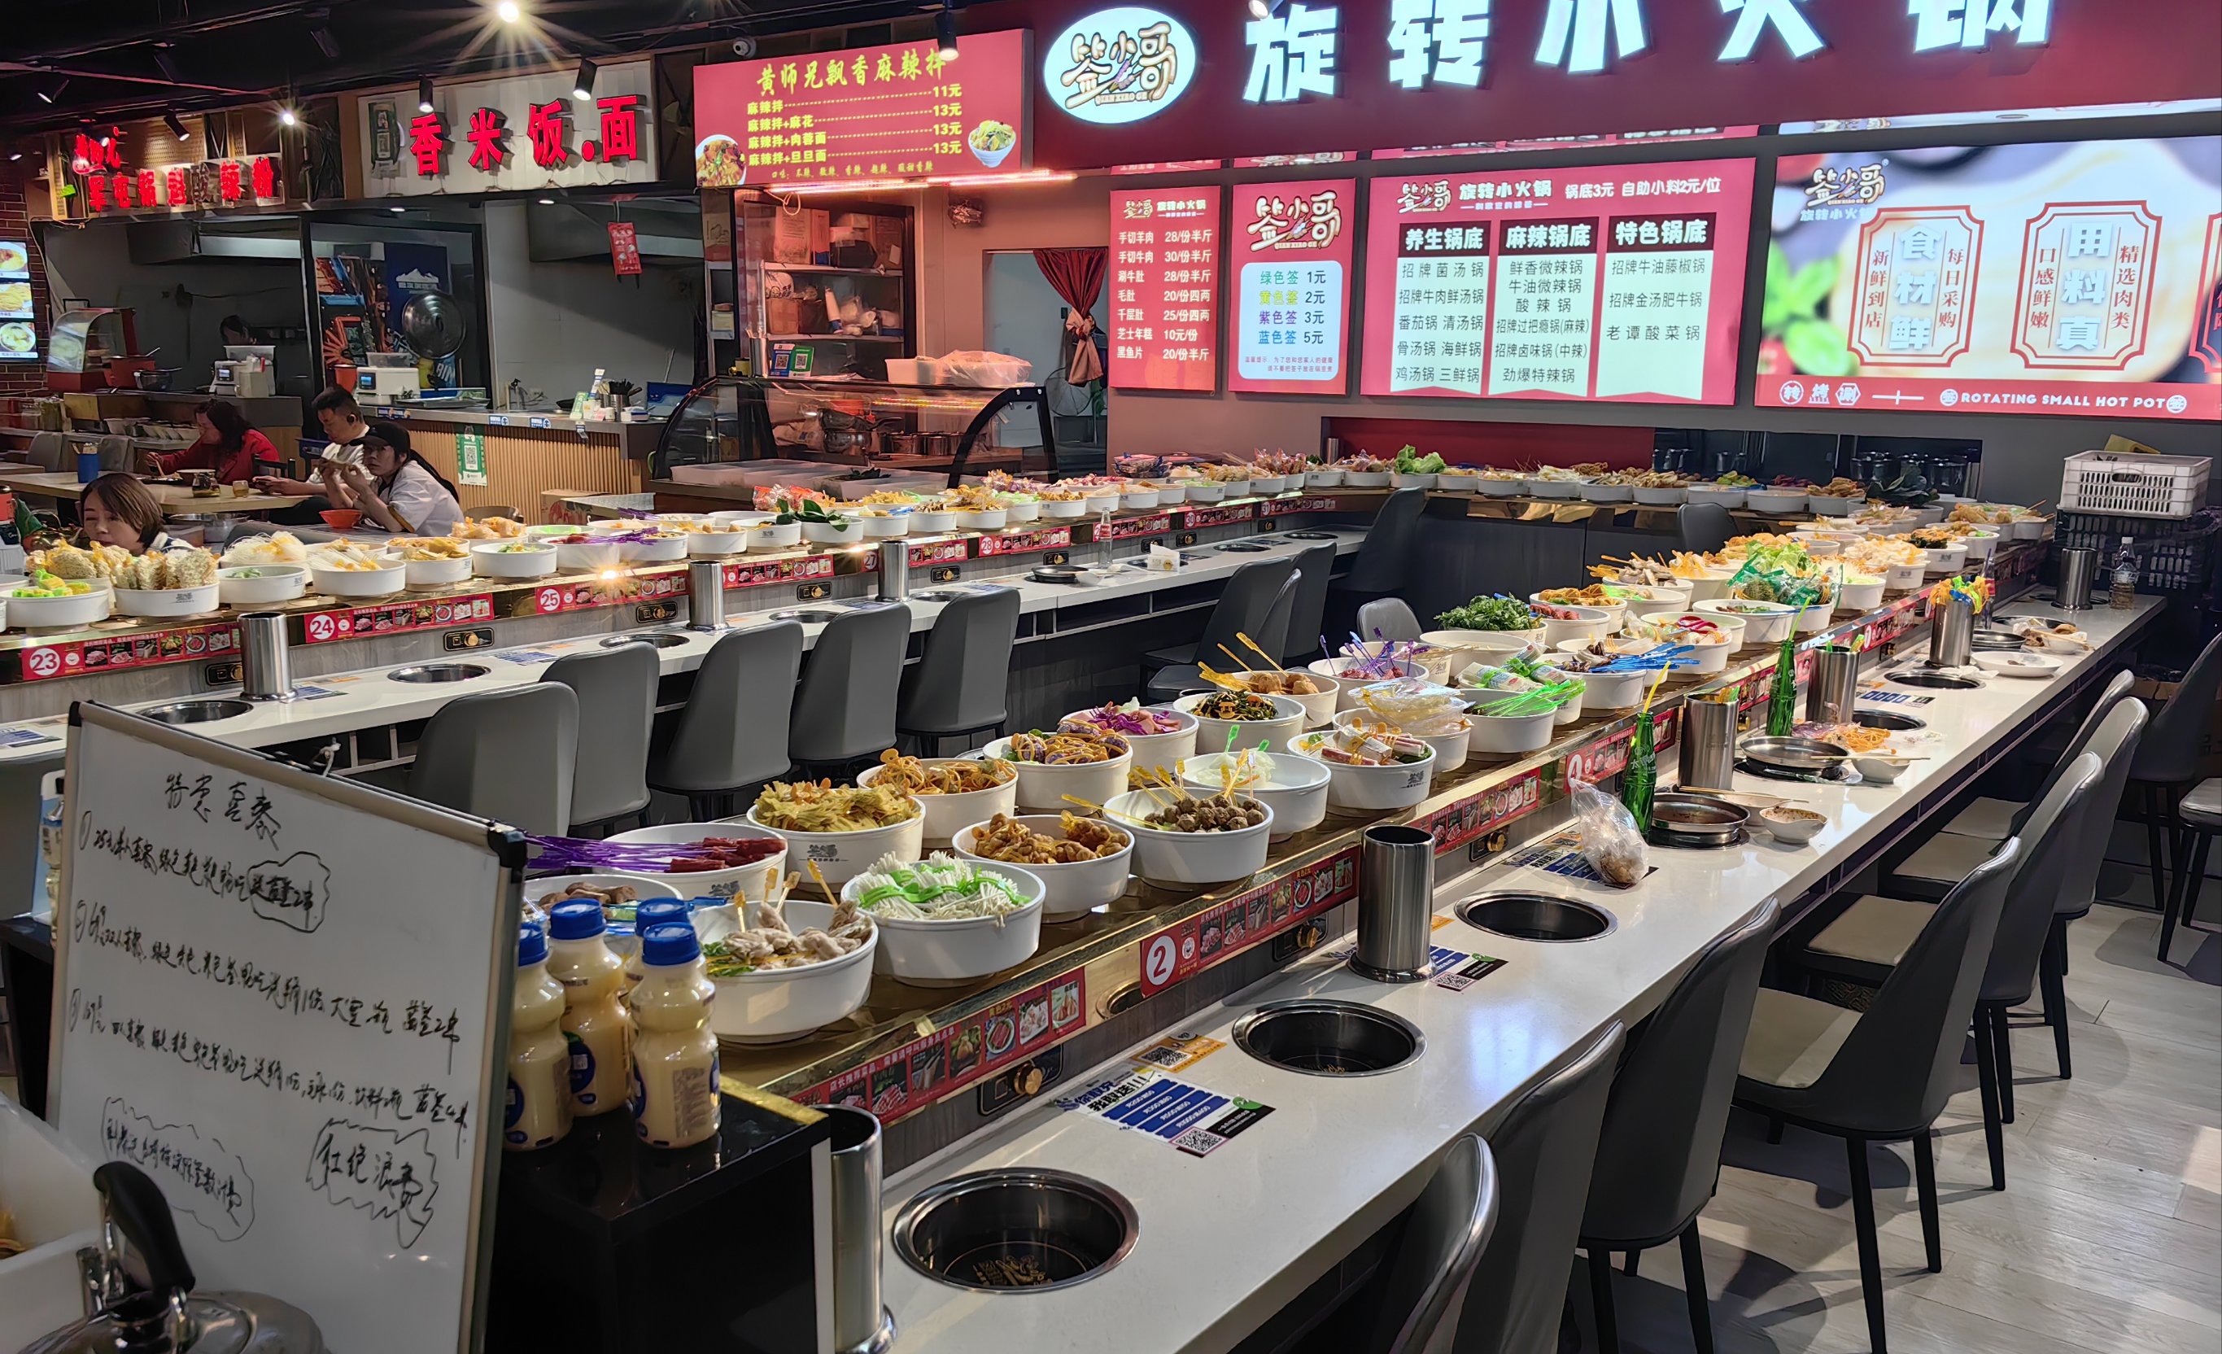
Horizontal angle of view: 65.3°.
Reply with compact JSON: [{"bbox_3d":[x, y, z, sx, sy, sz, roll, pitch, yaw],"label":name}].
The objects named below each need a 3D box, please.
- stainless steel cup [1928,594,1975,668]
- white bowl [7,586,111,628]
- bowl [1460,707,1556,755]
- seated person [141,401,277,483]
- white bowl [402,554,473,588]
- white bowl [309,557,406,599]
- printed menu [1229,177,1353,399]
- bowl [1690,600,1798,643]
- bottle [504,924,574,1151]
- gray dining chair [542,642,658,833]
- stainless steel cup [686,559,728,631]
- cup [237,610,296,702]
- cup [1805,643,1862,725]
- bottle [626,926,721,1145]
[{"bbox_3d":[2.341,-0.130,4.826,0.123,0.202,0.123,10,14,37],"label":"stainless steel cup"},{"bbox_3d":[-2.529,-0.167,4.172,0.230,0.075,0.230,1,11,0],"label":"white bowl"},{"bbox_3d":[0.652,0.078,2.987,0.227,0.070,0.227,1,11,0],"label":"bowl"},{"bbox_3d":[-5.034,-0.935,9.786,0.480,1.220,0.700,9,14,37],"label":"seated person"},{"bbox_3d":[-1.825,-0.282,4.660,0.226,0.086,0.226,1,11,0],"label":"white bowl"},{"bbox_3d":[-1.943,-0.247,4.485,0.226,0.086,0.226,1,11,0],"label":"white bowl"},{"bbox_3d":[0.930,-1.983,8.871,0.721,1.049,0.050,10,14,37],"label":"printed menu"},{"bbox_3d":[1.563,-0.140,4.292,0.236,0.076,0.236,1,11,0],"label":"bowl"},{"bbox_3d":[-0.471,0.287,1.399,0.069,0.171,0.069,9,14,37],"label":"bottle"},{"bbox_3d":[-1.459,0.320,4.530,0.480,0.830,0.450,10,14,37],"label":"gray dining chair"},{"bbox_3d":[-1.210,-0.247,5.205,0.114,0.187,0.114,1,11,0],"label":"stainless steel cup"},{"bbox_3d":[-2.027,-0.047,4.157,0.120,0.196,0.120,1,11,0],"label":"cup"},{"bbox_3d":[1.634,0.034,3.914,0.114,0.187,0.114,9,14,37],"label":"cup"},{"bbox_3d":[-0.342,0.281,1.371,0.069,0.167,0.069,2,11,4],"label":"bottle"}]

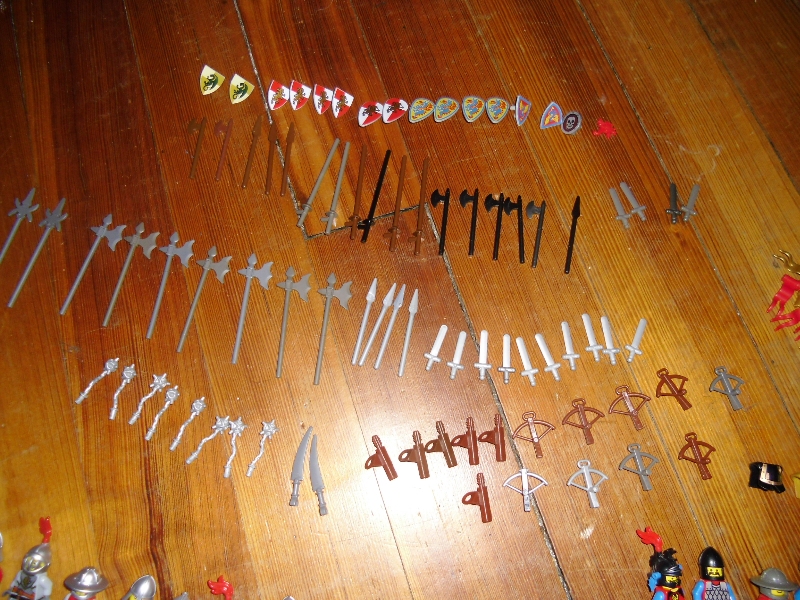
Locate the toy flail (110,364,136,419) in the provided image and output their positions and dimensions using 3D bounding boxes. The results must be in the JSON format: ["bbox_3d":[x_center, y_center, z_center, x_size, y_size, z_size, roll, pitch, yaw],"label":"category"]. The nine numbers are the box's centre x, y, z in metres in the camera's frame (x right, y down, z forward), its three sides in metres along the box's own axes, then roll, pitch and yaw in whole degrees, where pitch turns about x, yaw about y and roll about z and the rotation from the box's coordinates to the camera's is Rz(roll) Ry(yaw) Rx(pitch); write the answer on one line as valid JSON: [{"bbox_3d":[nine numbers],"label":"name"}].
[{"bbox_3d":[-0.165,0.055,0.372,0.008,0.007,0.034,12,71,4],"label":"toy flail"}]

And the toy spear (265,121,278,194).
[{"bbox_3d":[-0.088,-0.098,0.430,0.006,0.003,0.059,0,70,0],"label":"toy spear"}]

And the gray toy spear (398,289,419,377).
[{"bbox_3d":[0.006,0.020,0.384,0.006,0.004,0.057,10,71,3],"label":"gray toy spear"}]

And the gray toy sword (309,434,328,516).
[{"bbox_3d":[-0.047,0.099,0.355,0.007,0.004,0.045,-10,70,-4],"label":"gray toy sword"}]

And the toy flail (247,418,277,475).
[{"bbox_3d":[-0.079,0.086,0.361,0.011,0.007,0.034,13,71,4],"label":"toy flail"}]

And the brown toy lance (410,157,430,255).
[{"bbox_3d":[0.014,-0.064,0.418,0.011,0.008,0.075,1,67,12],"label":"brown toy lance"}]

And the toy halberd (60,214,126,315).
[{"bbox_3d":[-0.197,-0.023,0.399,0.023,0.004,0.072,15,70,5],"label":"toy halberd"}]

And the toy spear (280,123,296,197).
[{"bbox_3d":[-0.076,-0.097,0.429,0.005,0.003,0.059,3,70,1],"label":"toy spear"}]

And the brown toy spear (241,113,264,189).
[{"bbox_3d":[-0.101,-0.102,0.429,0.006,0.004,0.059,8,70,3],"label":"brown toy spear"}]

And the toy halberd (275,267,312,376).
[{"bbox_3d":[-0.068,0.013,0.385,0.021,0.005,0.072,3,71,0],"label":"toy halberd"}]

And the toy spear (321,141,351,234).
[{"bbox_3d":[-0.042,-0.075,0.413,0.010,0.008,0.070,9,71,2],"label":"toy spear"}]

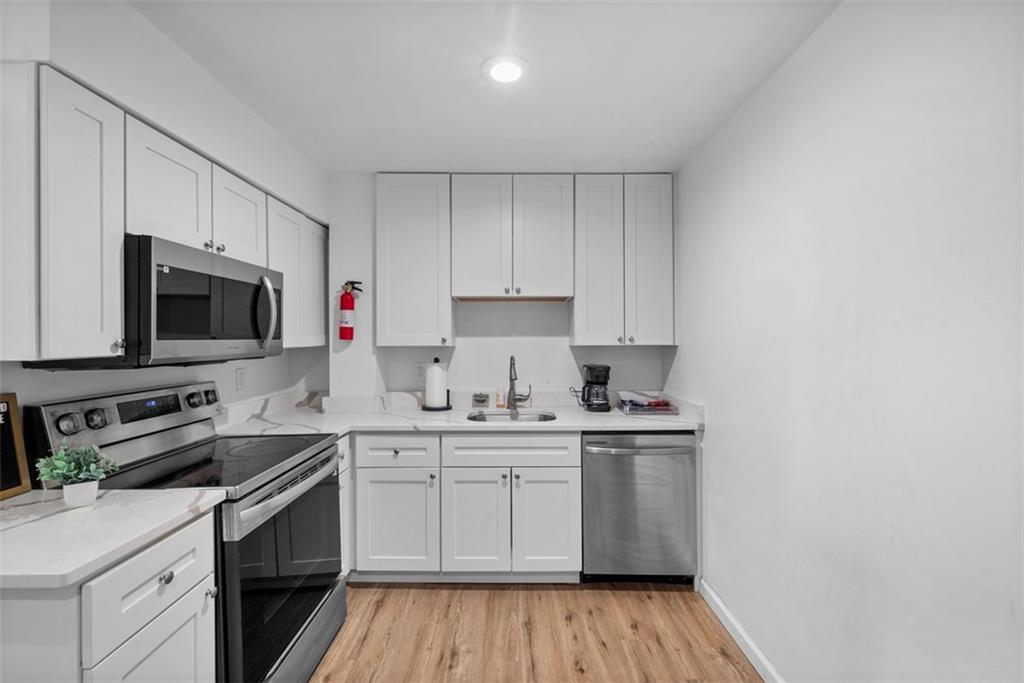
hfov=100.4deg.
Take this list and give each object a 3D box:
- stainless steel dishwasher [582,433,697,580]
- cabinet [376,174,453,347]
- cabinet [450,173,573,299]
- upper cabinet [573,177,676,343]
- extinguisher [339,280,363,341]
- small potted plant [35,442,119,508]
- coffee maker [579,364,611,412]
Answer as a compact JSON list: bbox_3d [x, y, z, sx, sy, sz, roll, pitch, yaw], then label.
[{"bbox_3d":[0.683,0.908,2.583,0.605,0.855,0.620,0,1,0],"label":"stainless steel dishwasher"},{"bbox_3d":[-0.603,-0.506,2.777,0.461,1.061,0.330,0,1,0],"label":"cabinet"},{"bbox_3d":[0.005,-0.654,2.774,0.755,0.764,0.330,0,1,0],"label":"cabinet"},{"bbox_3d":[0.689,-0.506,2.774,0.612,1.061,0.330,0,1,0],"label":"upper cabinet"},{"bbox_3d":[-0.963,-0.183,2.556,0.145,0.360,0.105,0,1,0],"label":"extinguisher"},{"bbox_3d":[-1.261,0.378,1.249,0.165,0.168,0.150,-1,1,-45],"label":"small potted plant"},{"bbox_3d":[0.548,0.304,2.802,0.175,0.287,0.195,0,1,0],"label":"coffee maker"}]

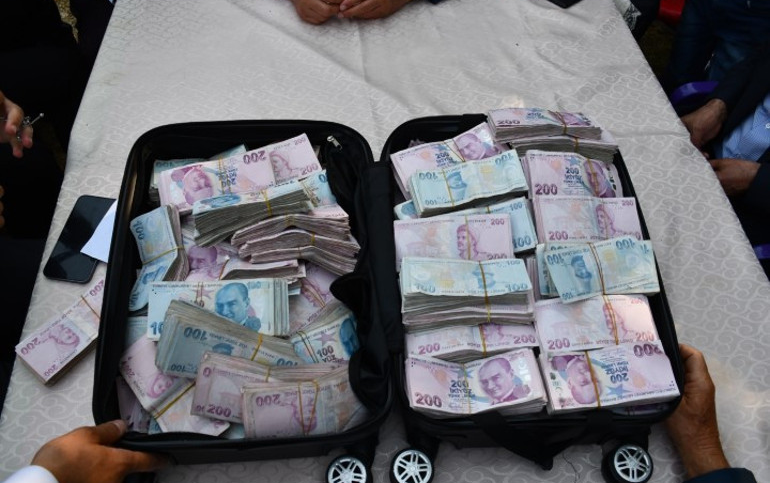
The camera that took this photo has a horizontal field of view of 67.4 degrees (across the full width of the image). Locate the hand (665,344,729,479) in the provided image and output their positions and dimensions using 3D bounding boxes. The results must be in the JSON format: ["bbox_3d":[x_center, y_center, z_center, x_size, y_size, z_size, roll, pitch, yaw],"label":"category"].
[{"bbox_3d":[0.382,0.213,0.720,0.078,0.080,0.165,5,59,2],"label":"hand"}]

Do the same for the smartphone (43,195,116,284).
[{"bbox_3d":[-0.458,-0.005,0.882,0.072,0.008,0.147,7,59,3],"label":"smartphone"}]

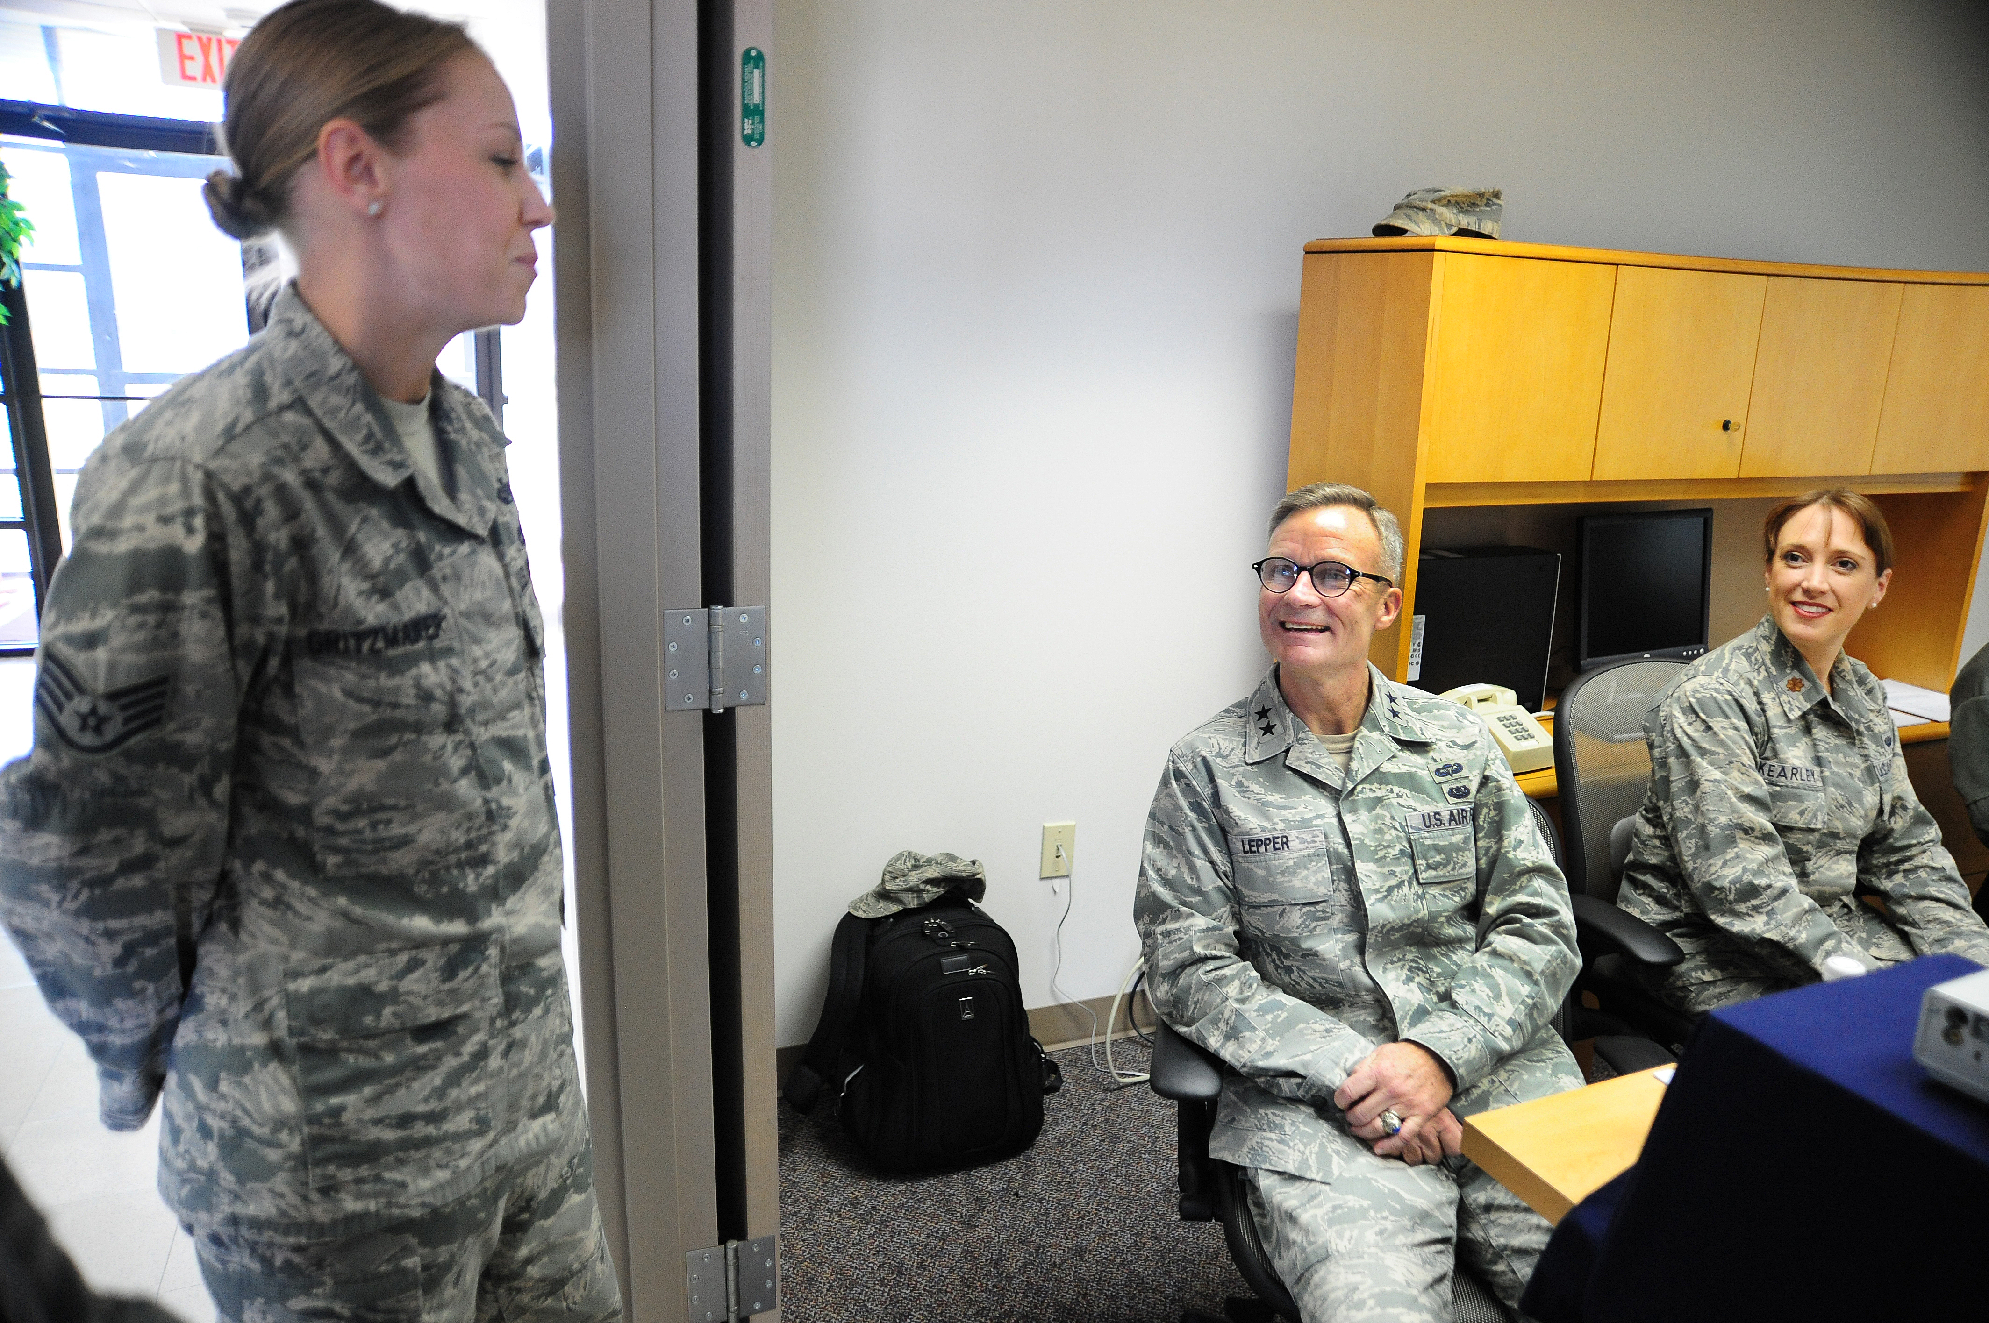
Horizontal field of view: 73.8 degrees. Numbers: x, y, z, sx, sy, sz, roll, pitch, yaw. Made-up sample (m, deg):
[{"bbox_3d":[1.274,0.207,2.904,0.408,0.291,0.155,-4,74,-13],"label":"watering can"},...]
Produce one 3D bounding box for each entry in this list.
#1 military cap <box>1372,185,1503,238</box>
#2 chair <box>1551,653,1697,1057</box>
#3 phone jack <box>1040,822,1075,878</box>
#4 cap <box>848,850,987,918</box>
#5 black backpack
[{"bbox_3d":[0.827,-0.812,2.431,0.235,0.100,0.170,-8,16,-37],"label":"military cap"},{"bbox_3d":[1.210,0.523,2.050,0.660,0.970,0.660,-8,16,-36],"label":"chair"},{"bbox_3d":[0.132,0.385,2.687,0.071,0.115,0.012,-3,13,-22],"label":"phone jack"},{"bbox_3d":[-0.141,0.407,2.421,0.245,0.100,0.165,-6,15,-24],"label":"cap"},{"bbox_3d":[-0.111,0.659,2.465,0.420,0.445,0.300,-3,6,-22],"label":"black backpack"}]

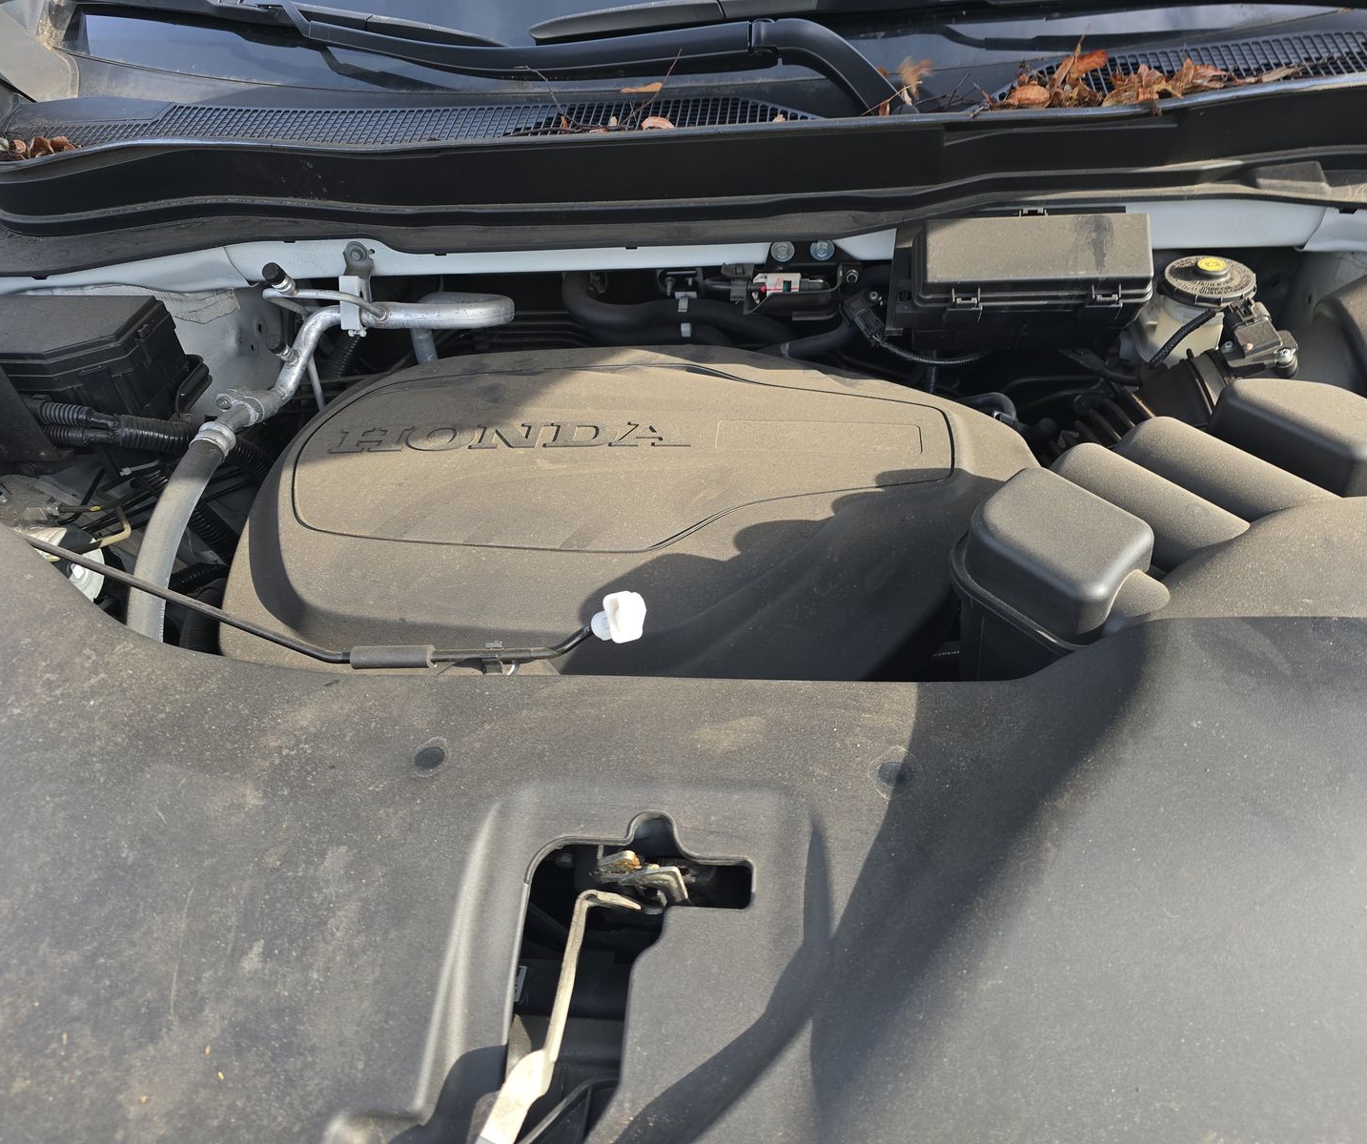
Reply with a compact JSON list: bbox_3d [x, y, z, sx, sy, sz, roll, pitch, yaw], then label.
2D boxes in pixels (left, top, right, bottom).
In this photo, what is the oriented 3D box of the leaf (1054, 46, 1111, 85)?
[{"bbox_3d":[0.355,-0.451,0.905,0.047,0.029,0.028,1,45,7],"label":"leaf"}]

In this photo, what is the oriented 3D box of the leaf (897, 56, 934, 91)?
[{"bbox_3d":[0.207,-0.445,0.905,0.031,0.026,0.020,1,45,7],"label":"leaf"}]

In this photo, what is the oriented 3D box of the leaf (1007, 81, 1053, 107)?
[{"bbox_3d":[0.307,-0.424,0.900,0.038,0.017,0.024,1,45,7],"label":"leaf"}]

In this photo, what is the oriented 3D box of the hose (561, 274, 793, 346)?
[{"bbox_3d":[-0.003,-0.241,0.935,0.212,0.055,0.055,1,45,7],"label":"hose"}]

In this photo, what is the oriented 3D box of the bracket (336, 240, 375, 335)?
[{"bbox_3d":[-0.297,-0.258,0.920,0.031,0.072,0.036,1,45,7],"label":"bracket"}]

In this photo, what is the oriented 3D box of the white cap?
[{"bbox_3d":[-0.043,0.031,0.680,0.036,0.029,0.027,1,45,7],"label":"white cap"}]

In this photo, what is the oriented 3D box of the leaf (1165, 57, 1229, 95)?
[{"bbox_3d":[0.447,-0.432,0.884,0.051,0.025,0.029,1,45,7],"label":"leaf"}]

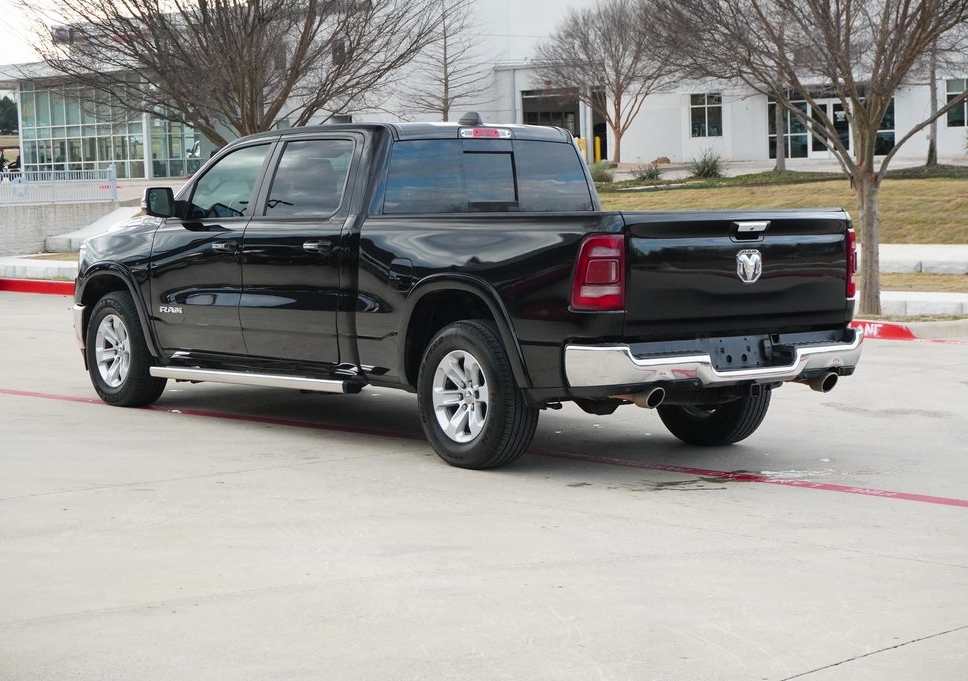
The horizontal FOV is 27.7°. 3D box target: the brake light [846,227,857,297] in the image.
[{"bbox_3d":[1.972,-0.423,10.740,0.177,0.382,0.207,-3,5,-38],"label":"brake light"}]

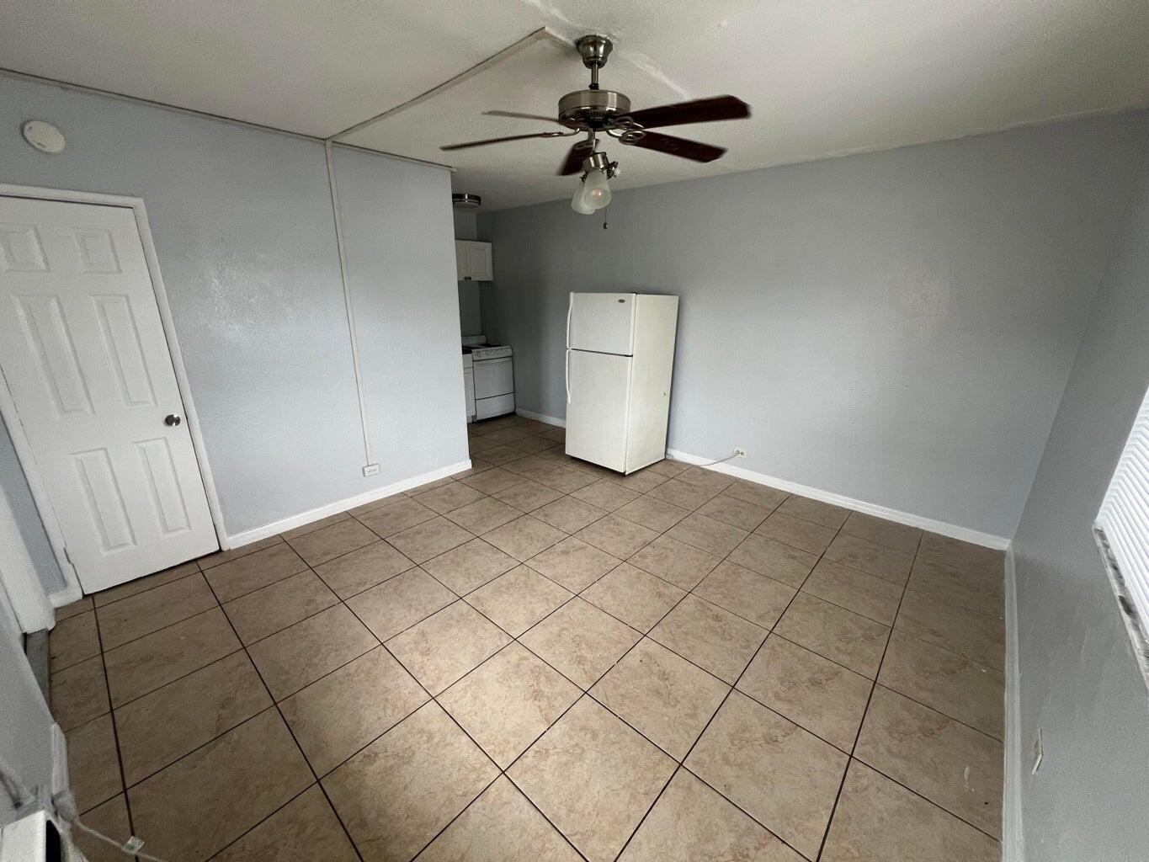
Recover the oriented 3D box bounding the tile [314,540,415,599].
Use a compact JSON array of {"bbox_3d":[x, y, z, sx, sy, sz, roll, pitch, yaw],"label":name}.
[{"bbox_3d":[-1.298,0.852,2.687,0.446,0.015,0.446,15,22,39],"label":"tile"}]

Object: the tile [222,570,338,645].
[{"bbox_3d":[-1.617,0.957,2.387,0.450,0.015,0.450,15,23,39],"label":"tile"}]

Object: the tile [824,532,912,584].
[{"bbox_3d":[1.911,0.815,2.805,0.440,0.010,0.440,15,22,39],"label":"tile"}]

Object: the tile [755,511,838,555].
[{"bbox_3d":[1.631,0.745,3.174,0.450,0.015,0.450,15,23,39],"label":"tile"}]

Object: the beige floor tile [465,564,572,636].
[{"bbox_3d":[-0.311,0.942,2.439,0.446,0.015,0.446,15,22,39],"label":"beige floor tile"}]

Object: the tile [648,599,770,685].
[{"bbox_3d":[0.674,1.033,2.191,0.446,0.015,0.446,15,22,39],"label":"tile"}]

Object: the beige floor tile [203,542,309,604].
[{"bbox_3d":[-1.941,0.855,2.655,0.452,0.010,0.452,15,22,40],"label":"beige floor tile"}]

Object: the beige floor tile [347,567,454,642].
[{"bbox_3d":[-0.930,0.920,2.341,0.440,0.010,0.440,15,22,39],"label":"beige floor tile"}]

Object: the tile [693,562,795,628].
[{"bbox_3d":[0.969,0.912,2.446,0.440,0.010,0.440,15,22,39],"label":"tile"}]

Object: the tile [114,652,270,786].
[{"bbox_3d":[-1.546,1.131,1.756,0.446,0.015,0.446,15,22,39],"label":"tile"}]

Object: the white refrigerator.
[{"bbox_3d":[0.454,-0.497,4.359,0.745,1.670,0.762,16,22,43],"label":"white refrigerator"}]

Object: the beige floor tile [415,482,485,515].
[{"bbox_3d":[-1.046,0.567,3.636,0.446,0.015,0.446,15,22,39],"label":"beige floor tile"}]

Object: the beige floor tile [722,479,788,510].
[{"bbox_3d":[1.598,0.552,3.792,0.450,0.015,0.420,15,23,39],"label":"beige floor tile"}]

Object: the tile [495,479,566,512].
[{"bbox_3d":[-0.382,0.568,3.687,0.452,0.010,0.452,15,22,40],"label":"tile"}]

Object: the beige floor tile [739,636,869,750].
[{"bbox_3d":[1.014,1.117,1.891,0.450,0.012,0.450,15,22,40],"label":"beige floor tile"}]

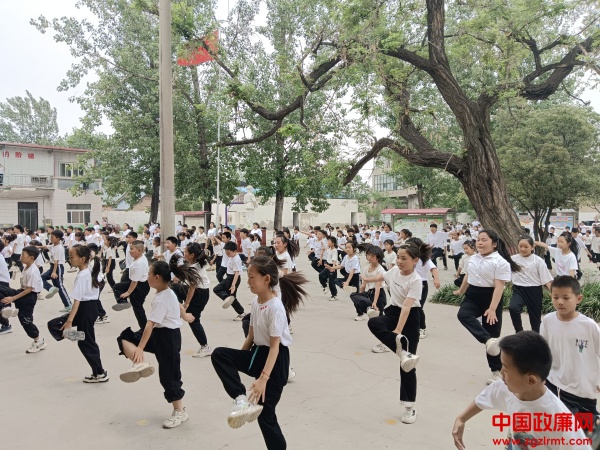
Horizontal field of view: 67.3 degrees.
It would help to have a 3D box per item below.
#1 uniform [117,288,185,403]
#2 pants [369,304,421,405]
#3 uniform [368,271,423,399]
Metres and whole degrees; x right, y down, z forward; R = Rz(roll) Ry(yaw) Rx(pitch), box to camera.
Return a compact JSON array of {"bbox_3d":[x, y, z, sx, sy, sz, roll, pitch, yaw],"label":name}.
[{"bbox_3d":[-1.134,0.914,3.420,0.470,0.870,0.400,-1,2,-23],"label":"uniform"},{"bbox_3d":[0.765,1.035,3.600,0.420,0.770,0.380,0,0,-35],"label":"pants"},{"bbox_3d":[0.710,0.810,3.350,0.420,1.010,0.380,0,0,-37],"label":"uniform"}]

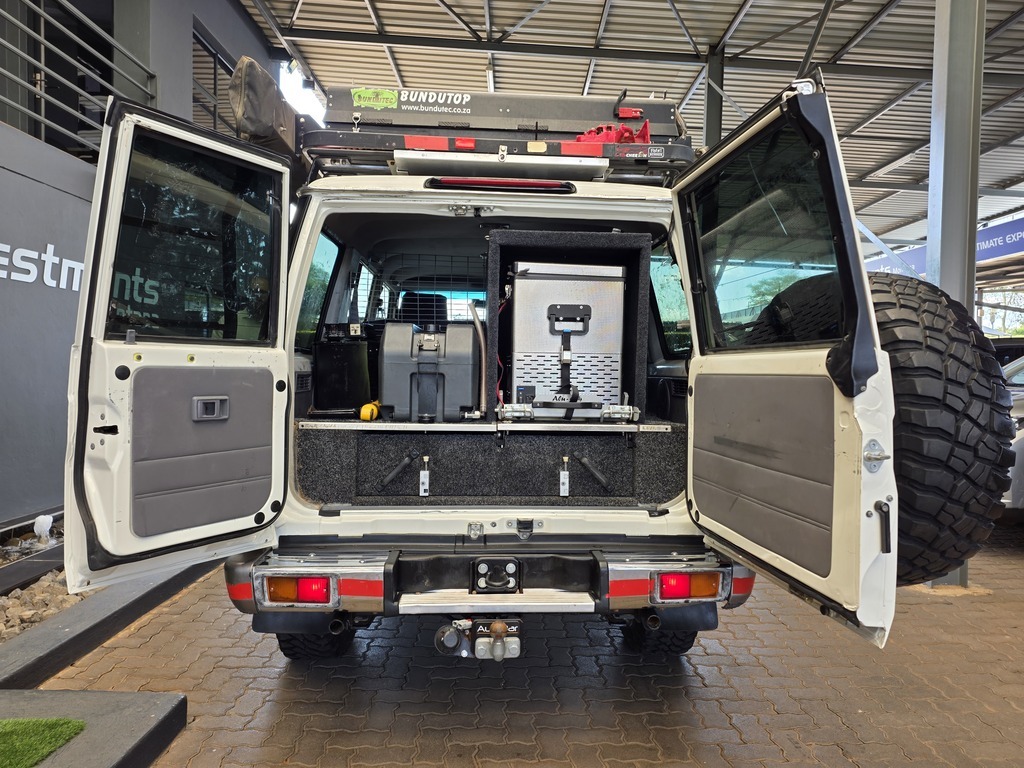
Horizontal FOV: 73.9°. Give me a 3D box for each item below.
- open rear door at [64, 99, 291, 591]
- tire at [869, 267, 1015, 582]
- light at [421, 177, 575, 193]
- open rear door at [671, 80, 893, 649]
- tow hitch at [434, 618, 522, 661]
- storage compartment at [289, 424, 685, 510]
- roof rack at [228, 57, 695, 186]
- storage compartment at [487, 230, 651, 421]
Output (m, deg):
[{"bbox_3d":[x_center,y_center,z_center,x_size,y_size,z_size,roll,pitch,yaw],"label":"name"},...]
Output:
[{"bbox_3d":[-0.916,-0.079,1.988,0.190,1.290,0.620,2,2,39],"label":"open rear door"},{"bbox_3d":[0.940,0.129,1.885,0.280,0.840,0.840,1,1,-7],"label":"tire"},{"bbox_3d":[-0.042,-0.696,2.395,0.529,0.052,0.050,1,1,-4],"label":"light"},{"bbox_3d":[0.689,-0.060,1.920,0.200,1.250,0.870,1,1,-7],"label":"open rear door"},{"bbox_3d":[-0.097,0.705,1.945,0.242,0.113,0.150,1,1,-4],"label":"tow hitch"},{"bbox_3d":[-0.103,0.279,2.889,1.396,0.302,0.920,1,1,-4],"label":"storage compartment"},{"bbox_3d":[-0.218,-0.861,3.198,1.500,0.380,2.000,1,1,-4],"label":"roof rack"},{"bbox_3d":[0.181,-0.219,2.894,0.592,0.690,0.850,1,1,-4],"label":"storage compartment"}]

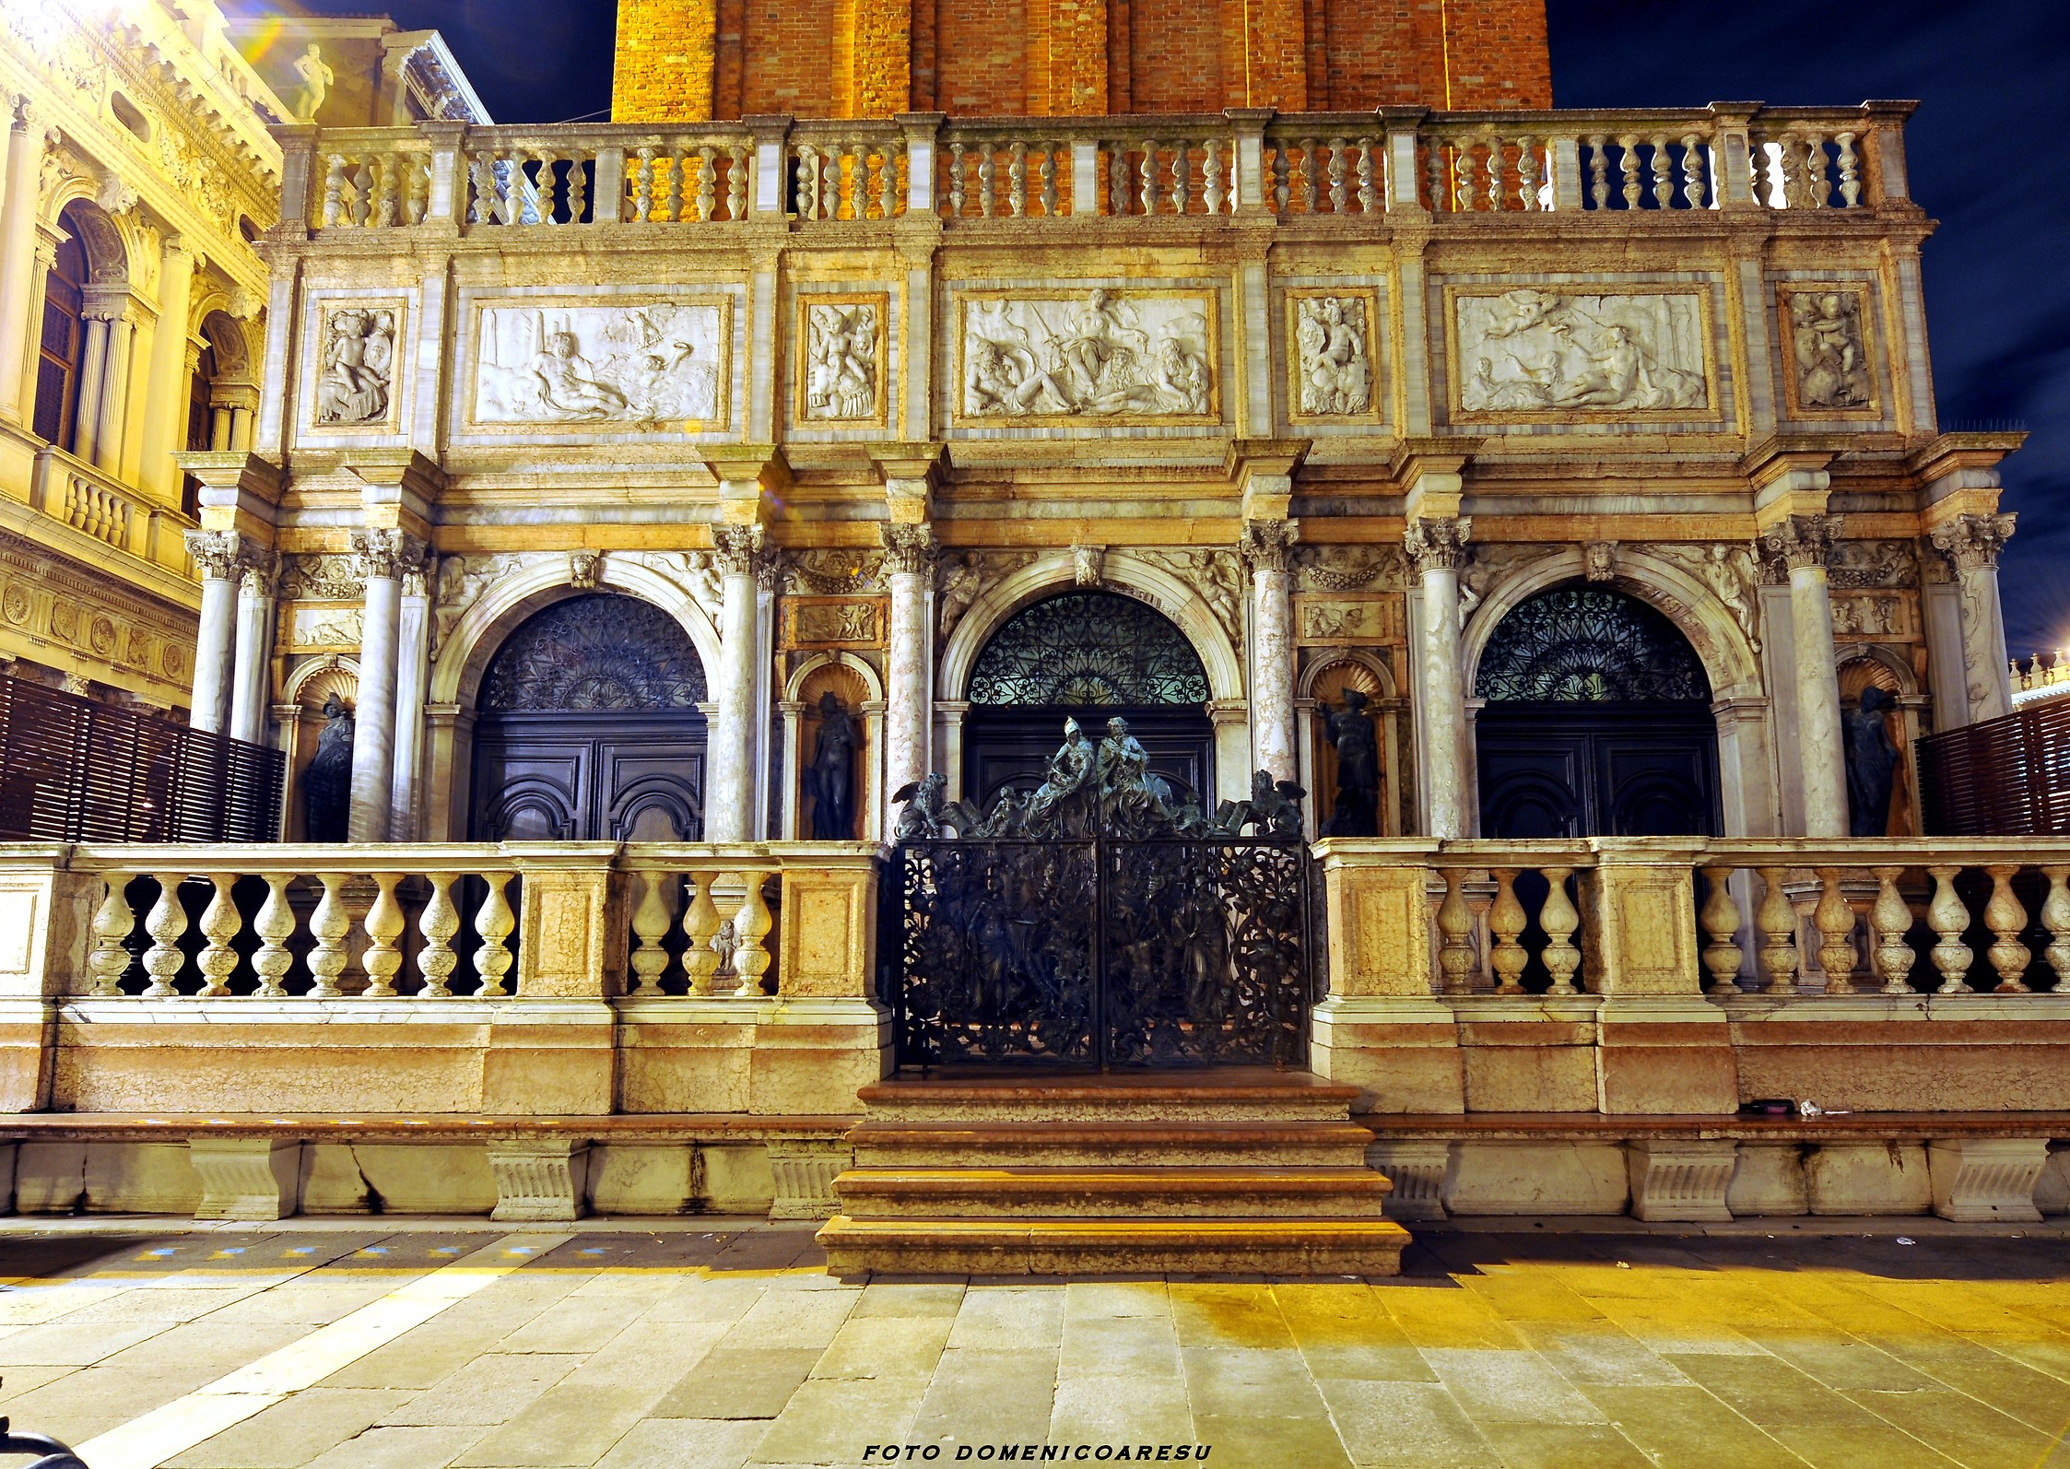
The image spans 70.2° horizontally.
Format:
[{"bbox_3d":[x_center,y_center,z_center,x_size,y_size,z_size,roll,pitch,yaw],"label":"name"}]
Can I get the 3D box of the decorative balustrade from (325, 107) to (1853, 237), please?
[{"bbox_3d":[0.414,-5.078,13.569,14.749,1.134,0.450,0,-9,2],"label":"decorative balustrade"}]

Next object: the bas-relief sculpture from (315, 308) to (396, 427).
[{"bbox_3d":[-6.127,-3.323,13.375,0.737,1.134,0.160,0,-9,2],"label":"bas-relief sculpture"}]

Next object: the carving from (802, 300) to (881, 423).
[{"bbox_3d":[-1.736,-3.348,13.308,0.680,1.155,0.140,0,-9,1],"label":"carving"}]

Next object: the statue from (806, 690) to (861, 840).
[{"bbox_3d":[-1.811,0.330,13.221,0.481,1.470,0.400,0,-9,1],"label":"statue"}]

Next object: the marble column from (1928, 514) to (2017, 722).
[{"bbox_3d":[8.212,-0.298,12.662,0.460,3.152,0.460,0,-9,1],"label":"marble column"}]

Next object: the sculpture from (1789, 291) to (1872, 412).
[{"bbox_3d":[7.056,-3.402,13.129,0.662,1.125,0.140,0,-9,1],"label":"sculpture"}]

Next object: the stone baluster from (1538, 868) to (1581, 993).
[{"bbox_3d":[2.824,1.057,7.917,0.216,0.672,0.216,0,-9,1],"label":"stone baluster"}]

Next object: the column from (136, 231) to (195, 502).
[{"bbox_3d":[-14.196,-6.026,24.163,0.660,4.470,0.660,0,-9,-1],"label":"column"}]

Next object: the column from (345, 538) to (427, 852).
[{"bbox_3d":[-5.498,-0.202,12.300,0.480,2.975,0.480,0,-9,1],"label":"column"}]

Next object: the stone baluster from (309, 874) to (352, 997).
[{"bbox_3d":[-4.140,1.177,8.646,0.222,0.718,0.222,0,-9,1],"label":"stone baluster"}]

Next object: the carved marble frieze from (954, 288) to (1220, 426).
[{"bbox_3d":[0.469,-3.387,13.198,2.280,1.248,0.160,0,-9,2],"label":"carved marble frieze"}]

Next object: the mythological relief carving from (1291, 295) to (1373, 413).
[{"bbox_3d":[2.811,-3.552,13.839,0.683,1.218,0.160,0,-9,1],"label":"mythological relief carving"}]

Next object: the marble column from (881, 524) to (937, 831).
[{"bbox_3d":[-1.056,-0.253,12.303,0.470,3.013,0.470,0,-9,1],"label":"marble column"}]

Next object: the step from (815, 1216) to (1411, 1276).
[{"bbox_3d":[0.323,2.140,6.188,2.425,0.178,0.400,0,-9,1],"label":"step"}]

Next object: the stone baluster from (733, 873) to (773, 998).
[{"bbox_3d":[-1.644,1.165,8.598,0.222,0.718,0.222,0,-9,1],"label":"stone baluster"}]

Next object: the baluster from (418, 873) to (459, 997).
[{"bbox_3d":[-3.501,1.174,8.634,0.222,0.718,0.222,0,-9,1],"label":"baluster"}]

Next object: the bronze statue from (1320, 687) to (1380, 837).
[{"bbox_3d":[2.716,0.321,12.696,0.527,1.486,0.420,0,-9,1],"label":"bronze statue"}]

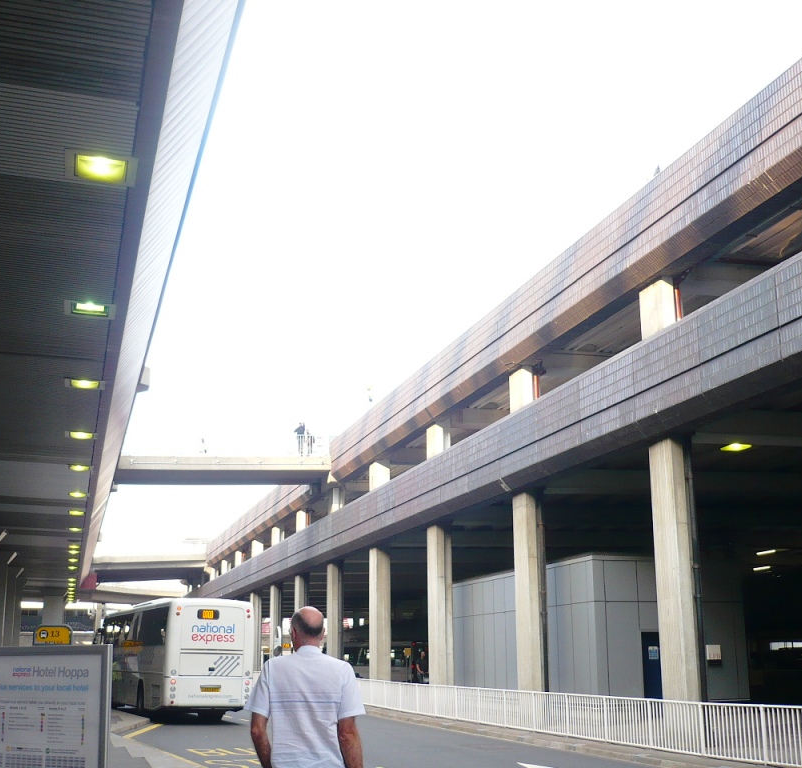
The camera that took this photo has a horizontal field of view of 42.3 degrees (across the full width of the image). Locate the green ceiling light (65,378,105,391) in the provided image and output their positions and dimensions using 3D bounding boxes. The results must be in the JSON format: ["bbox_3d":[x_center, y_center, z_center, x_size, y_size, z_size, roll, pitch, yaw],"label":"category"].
[{"bbox_3d":[-4.998,-0.008,16.413,0.610,0.100,0.600,5,-16,-17],"label":"green ceiling light"}]

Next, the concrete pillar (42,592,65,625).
[{"bbox_3d":[-21.124,15.422,62.356,1.220,5.900,0.950,5,-16,-17],"label":"concrete pillar"}]

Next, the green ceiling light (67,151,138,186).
[{"bbox_3d":[-2.673,-1.936,9.242,0.610,0.100,0.600,5,-16,-17],"label":"green ceiling light"}]

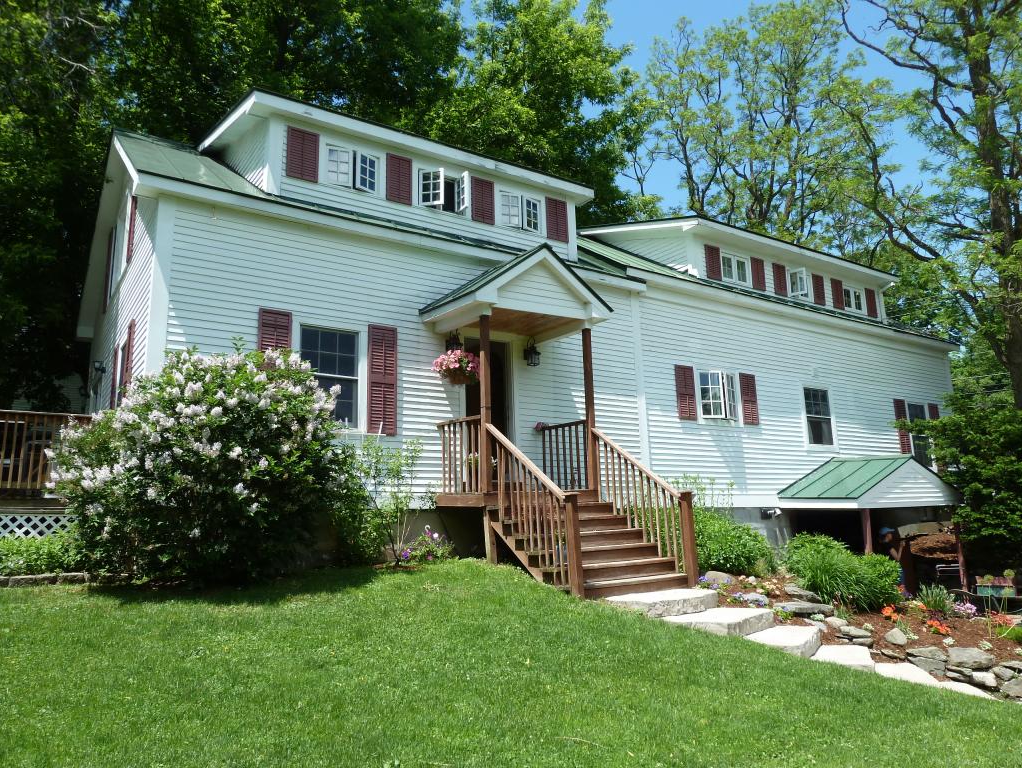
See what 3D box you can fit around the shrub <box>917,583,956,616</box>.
[{"bbox_3d":[4.928,2.496,8.565,0.392,0.353,0.372,-8,-13,28],"label":"shrub"}]

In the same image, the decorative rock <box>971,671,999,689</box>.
[{"bbox_3d":[4.214,2.624,6.567,0.206,0.132,0.176,-5,-12,18],"label":"decorative rock"}]

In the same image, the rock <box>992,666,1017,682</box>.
[{"bbox_3d":[4.938,2.907,7.400,0.250,0.140,0.200,-7,-12,31],"label":"rock"}]

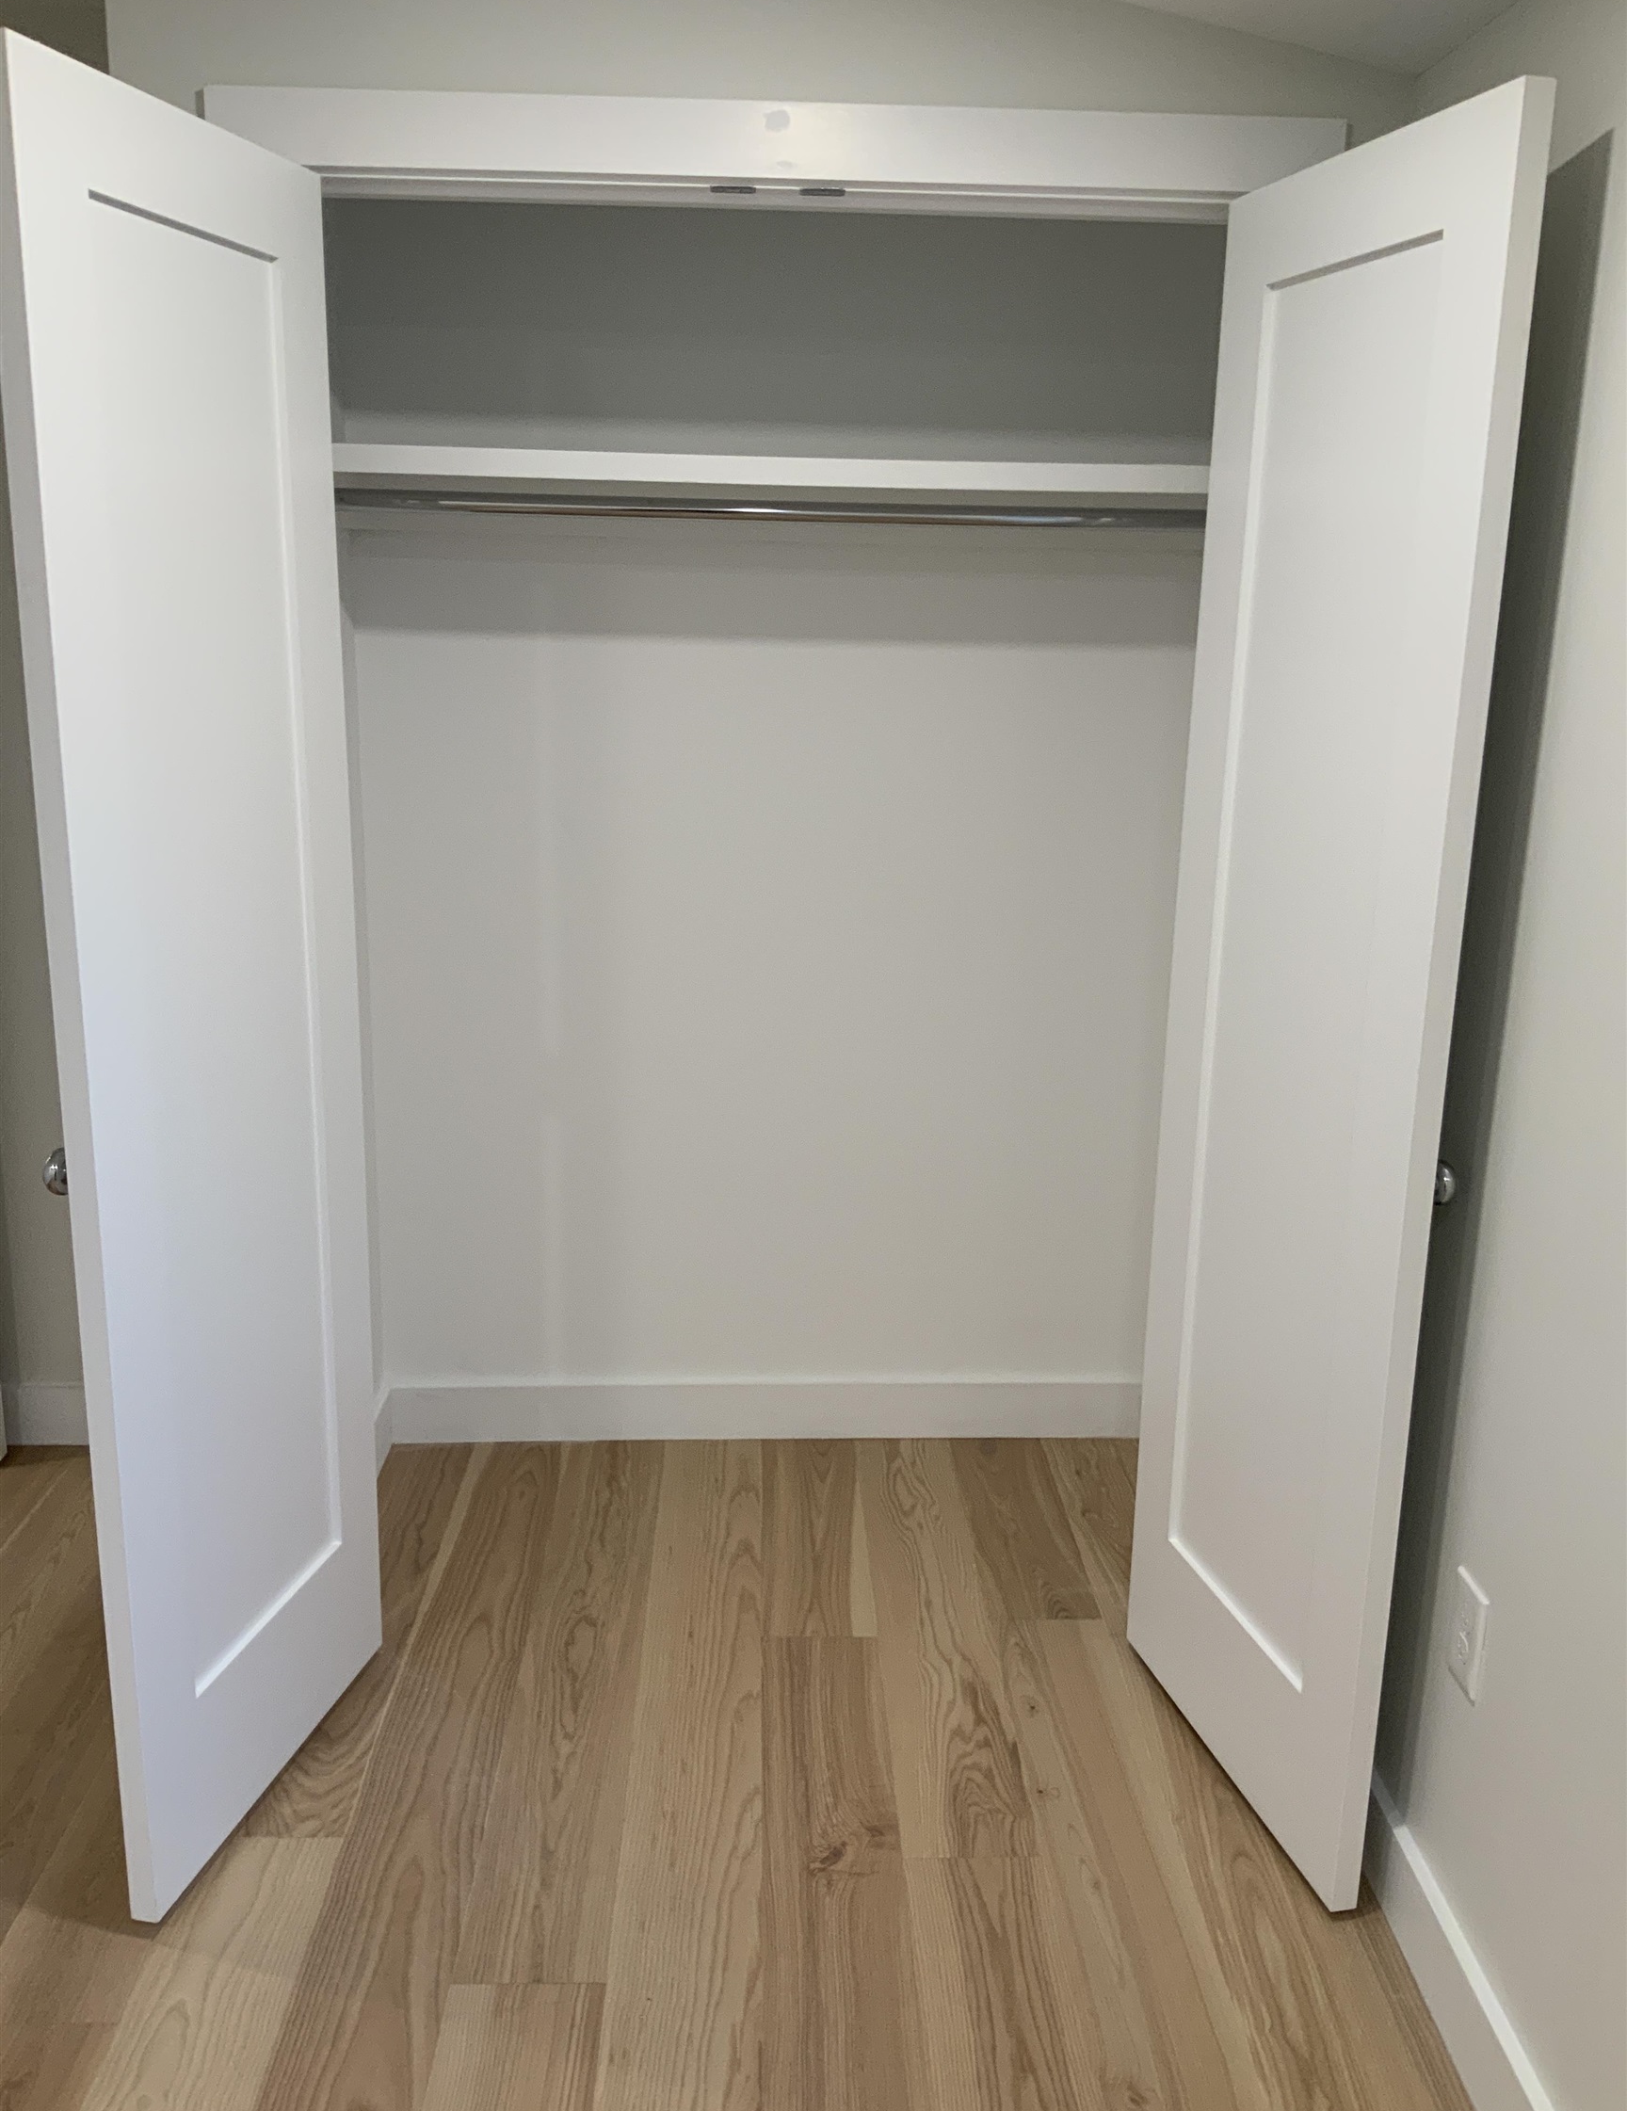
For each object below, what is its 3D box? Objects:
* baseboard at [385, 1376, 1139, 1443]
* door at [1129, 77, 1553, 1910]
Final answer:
[{"bbox_3d":[-0.062,0.670,3.437,1.465,0.120,0.018,0,14,-3],"label":"baseboard"},{"bbox_3d":[0.596,-0.015,2.255,0.036,2.032,0.609,-2,15,-14],"label":"door"}]

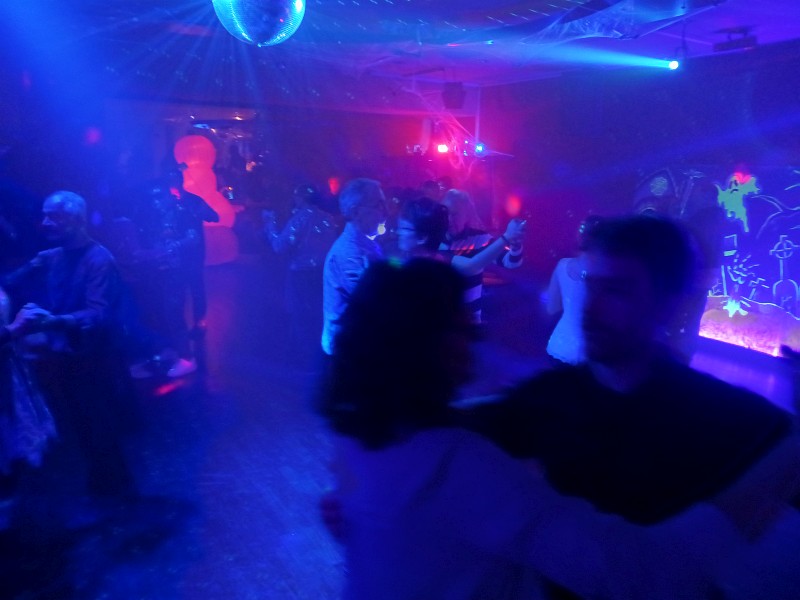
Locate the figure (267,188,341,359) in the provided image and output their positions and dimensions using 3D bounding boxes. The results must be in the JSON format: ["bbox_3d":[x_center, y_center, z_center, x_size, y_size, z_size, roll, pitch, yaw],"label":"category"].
[{"bbox_3d":[-0.960,-0.260,6.160,0.580,1.710,0.500,-10,15,-41],"label":"figure"}]

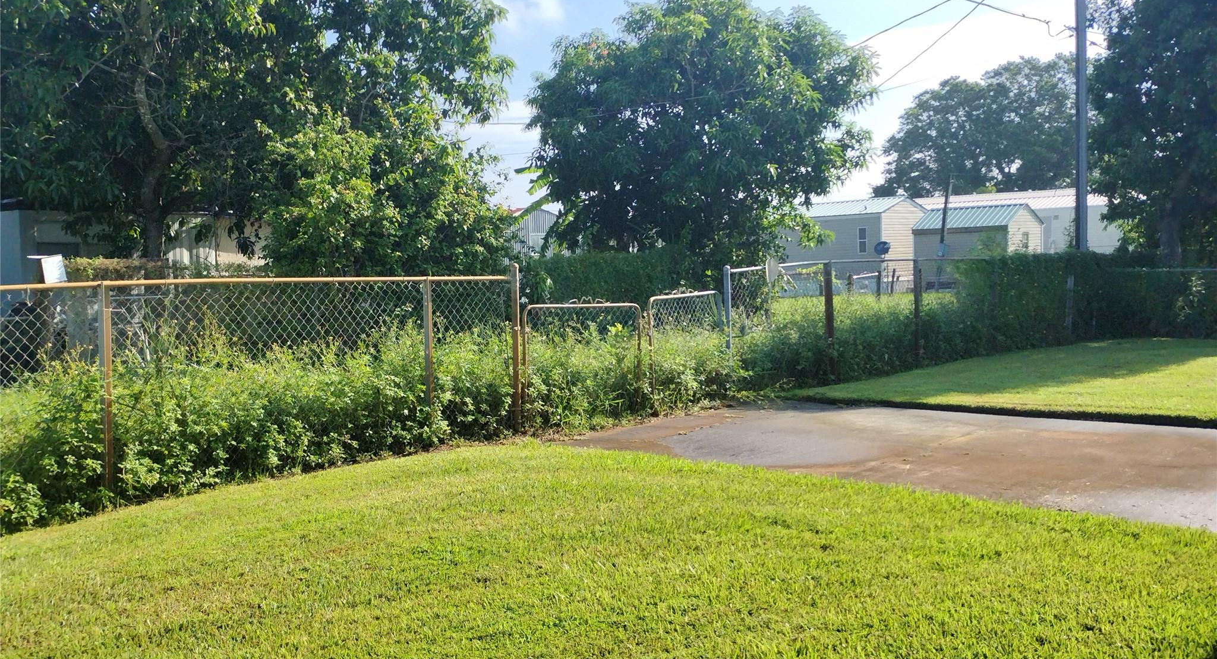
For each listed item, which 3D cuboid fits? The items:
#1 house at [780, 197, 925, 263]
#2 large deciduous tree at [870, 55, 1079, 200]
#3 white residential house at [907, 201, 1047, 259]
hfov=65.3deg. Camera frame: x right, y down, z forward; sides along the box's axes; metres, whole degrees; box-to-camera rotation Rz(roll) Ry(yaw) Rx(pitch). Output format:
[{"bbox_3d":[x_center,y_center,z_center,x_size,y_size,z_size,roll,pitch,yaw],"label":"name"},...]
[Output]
[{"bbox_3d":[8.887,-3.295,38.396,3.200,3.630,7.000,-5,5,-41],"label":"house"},{"bbox_3d":[23.062,-9.997,57.490,14.200,13.800,13.000,-1,4,0],"label":"large deciduous tree"},{"bbox_3d":[14.002,-3.032,36.035,2.600,3.200,3.820,-4,5,-39],"label":"white residential house"}]

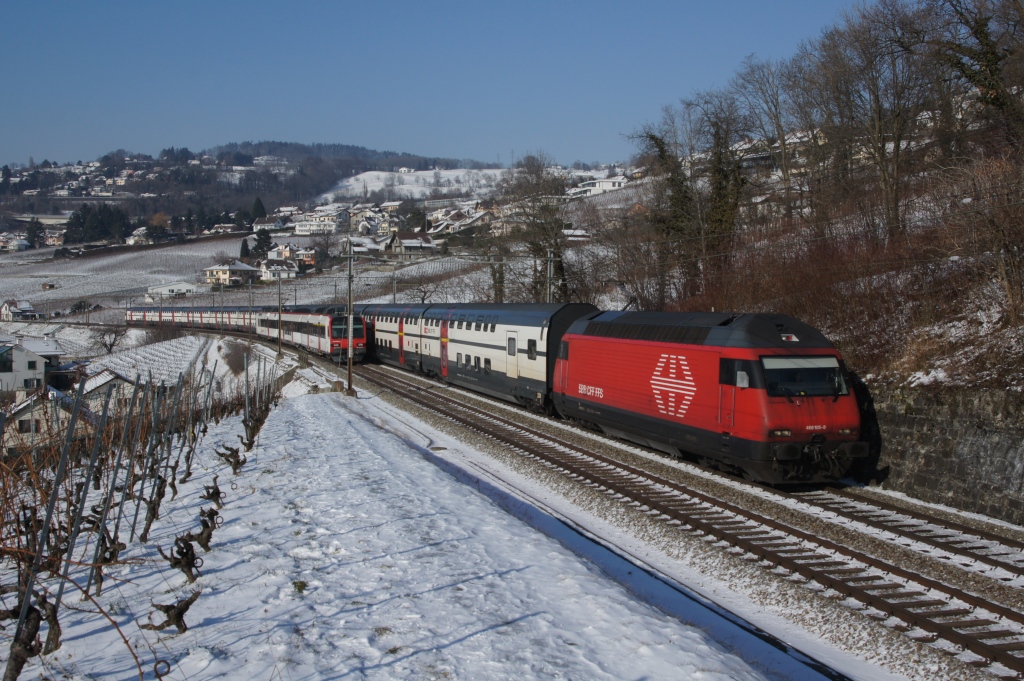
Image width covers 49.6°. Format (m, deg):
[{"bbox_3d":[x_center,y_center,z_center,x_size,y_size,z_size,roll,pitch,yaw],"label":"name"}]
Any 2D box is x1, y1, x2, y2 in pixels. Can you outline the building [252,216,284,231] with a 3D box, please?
[{"bbox_3d":[-131.536,-62.873,600.000,15.200,7.300,9.300,1,2,30],"label":"building"}]

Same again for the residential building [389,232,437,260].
[{"bbox_3d":[-40.277,-38.147,450.000,16.000,10.600,10.500,-2,3,-37],"label":"residential building"}]

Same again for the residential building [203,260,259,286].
[{"bbox_3d":[-101.172,-24.155,400.000,13.600,8.900,14.000,1,3,34],"label":"residential building"}]

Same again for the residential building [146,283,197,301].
[{"bbox_3d":[-110.132,-16.276,360.000,14.300,5.300,9.500,0,2,-10],"label":"residential building"}]

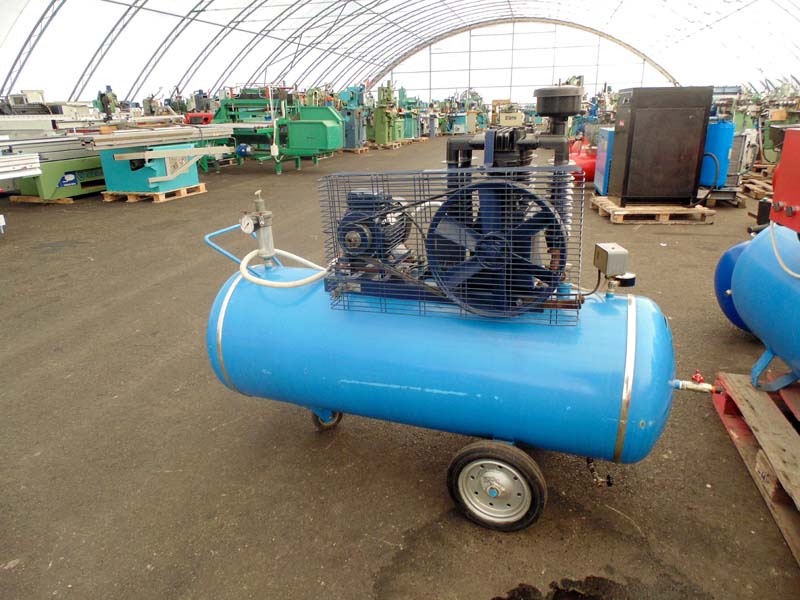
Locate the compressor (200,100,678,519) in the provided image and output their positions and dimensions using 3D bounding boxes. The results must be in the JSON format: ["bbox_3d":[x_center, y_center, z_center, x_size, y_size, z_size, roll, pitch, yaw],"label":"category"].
[{"bbox_3d":[0.052,-0.006,1.937,1.890,1.450,0.620,7,23,20],"label":"compressor"}]

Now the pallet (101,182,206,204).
[{"bbox_3d":[-3.924,-1.743,8.256,0.970,0.140,1.190,6,23,17],"label":"pallet"}]

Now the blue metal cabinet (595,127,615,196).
[{"bbox_3d":[3.057,-1.951,7.178,0.500,0.880,0.500,1,22,5],"label":"blue metal cabinet"}]

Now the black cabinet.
[{"bbox_3d":[3.197,-1.913,6.389,0.920,1.370,0.700,1,22,3],"label":"black cabinet"}]

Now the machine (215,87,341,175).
[{"bbox_3d":[-2.728,-3.991,11.742,2.700,1.740,1.600,7,23,19],"label":"machine"}]

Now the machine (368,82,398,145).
[{"bbox_3d":[-0.533,-6.114,16.505,0.750,1.870,0.750,7,23,19],"label":"machine"}]

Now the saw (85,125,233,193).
[{"bbox_3d":[-3.867,-2.242,8.073,1.150,0.920,2.600,9,24,23],"label":"saw"}]

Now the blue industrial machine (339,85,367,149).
[{"bbox_3d":[-1.387,-5.548,15.327,0.670,1.700,0.720,7,23,19],"label":"blue industrial machine"}]

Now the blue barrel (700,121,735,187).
[{"bbox_3d":[4.246,-2.033,7.065,0.490,0.890,0.490,0,22,3],"label":"blue barrel"}]

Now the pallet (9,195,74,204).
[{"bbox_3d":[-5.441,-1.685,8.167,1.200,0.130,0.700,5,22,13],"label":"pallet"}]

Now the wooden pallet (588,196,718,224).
[{"bbox_3d":[3.186,-1.144,6.508,1.200,0.147,0.900,1,22,4],"label":"wooden pallet"}]

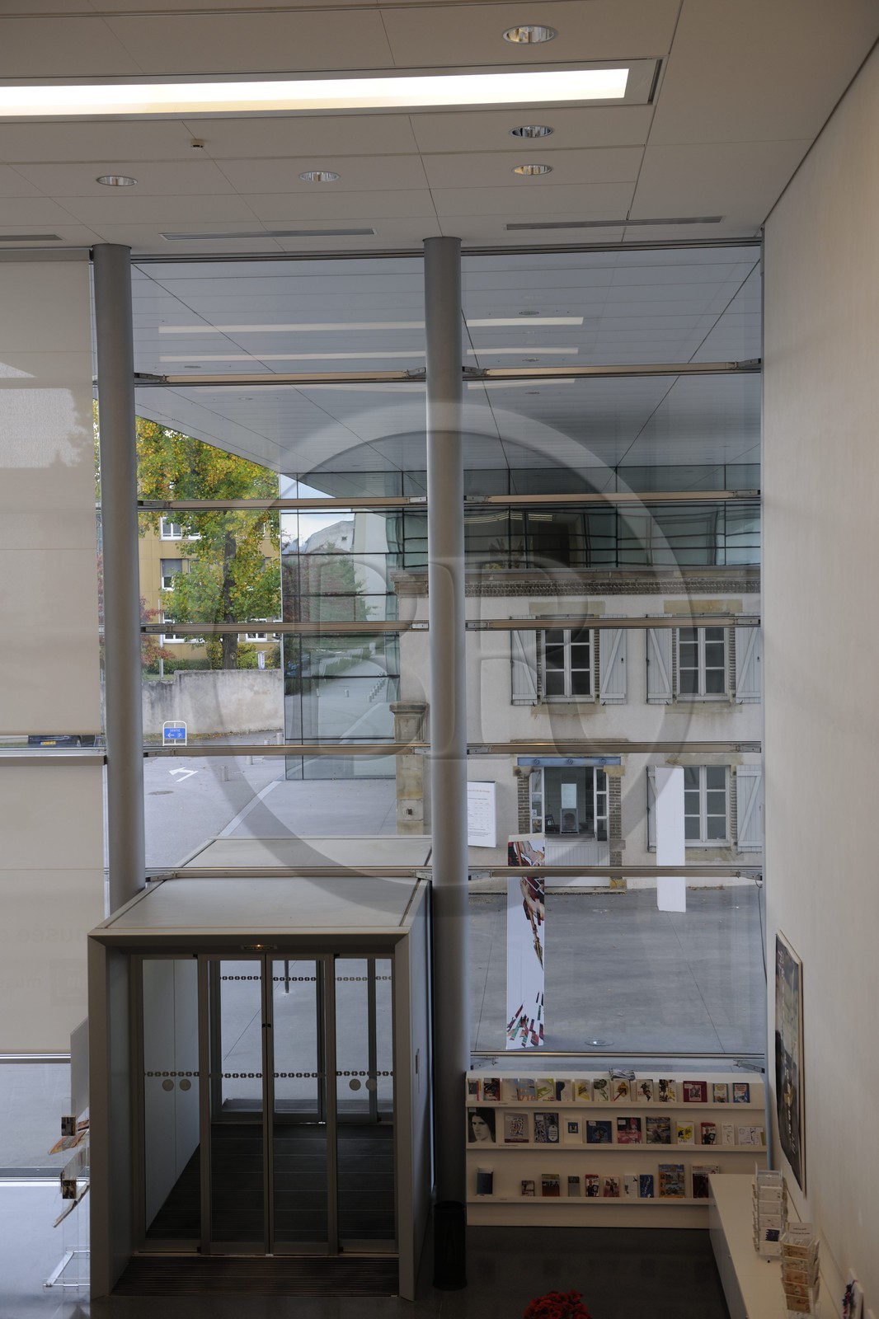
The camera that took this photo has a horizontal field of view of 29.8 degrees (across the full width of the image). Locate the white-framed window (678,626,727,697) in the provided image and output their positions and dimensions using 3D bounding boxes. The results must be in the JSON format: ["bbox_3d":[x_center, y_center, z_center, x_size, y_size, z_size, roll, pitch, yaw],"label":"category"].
[{"bbox_3d":[4.814,-0.023,30.156,0.916,1.538,0.120,-1,3,4],"label":"white-framed window"}]

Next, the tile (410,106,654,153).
[{"bbox_3d":[0.622,-3.553,11.027,1.571,0.030,0.980,-1,3,3],"label":"tile"}]

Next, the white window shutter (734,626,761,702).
[{"bbox_3d":[5.755,0.000,30.702,0.504,1.686,0.050,-1,3,3],"label":"white window shutter"}]

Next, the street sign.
[{"bbox_3d":[-8.478,2.442,52.791,0.780,0.942,0.060,-1,3,3],"label":"street sign"}]

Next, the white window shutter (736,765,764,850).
[{"bbox_3d":[5.519,2.647,29.241,0.470,1.548,0.050,-1,3,4],"label":"white window shutter"}]

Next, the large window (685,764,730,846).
[{"bbox_3d":[4.712,2.611,29.439,0.930,1.468,0.100,-1,3,4],"label":"large window"}]

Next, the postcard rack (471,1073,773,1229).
[{"bbox_3d":[1.538,4.281,14.391,2.593,1.272,0.445,-1,3,4],"label":"postcard rack"}]

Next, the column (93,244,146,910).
[{"bbox_3d":[-2.896,0.633,15.071,0.327,8.649,0.327,-1,3,3],"label":"column"}]

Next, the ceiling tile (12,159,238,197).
[{"bbox_3d":[-2.340,-3.599,12.306,1.503,0.025,1.070,-1,3,4],"label":"ceiling tile"}]

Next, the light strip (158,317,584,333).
[{"bbox_3d":[-0.829,-3.957,19.537,5.050,0.060,0.563,-1,3,4],"label":"light strip"}]

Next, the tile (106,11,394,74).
[{"bbox_3d":[-1.021,-3.438,9.158,1.476,0.030,0.936,-1,3,3],"label":"tile"}]

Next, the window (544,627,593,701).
[{"bbox_3d":[2.357,0.001,30.307,0.925,1.556,0.120,-1,3,4],"label":"window"}]

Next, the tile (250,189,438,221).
[{"bbox_3d":[-0.783,-3.644,13.195,1.476,0.030,0.998,-1,3,3],"label":"tile"}]

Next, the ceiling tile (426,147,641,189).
[{"bbox_3d":[0.684,-3.606,12.064,1.571,0.030,1.063,-1,3,3],"label":"ceiling tile"}]

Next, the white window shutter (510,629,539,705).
[{"bbox_3d":[1.560,0.039,30.167,0.499,1.624,0.050,-1,3,4],"label":"white window shutter"}]

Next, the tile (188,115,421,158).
[{"bbox_3d":[-0.901,-3.540,11.152,1.479,0.030,0.974,-1,3,3],"label":"tile"}]

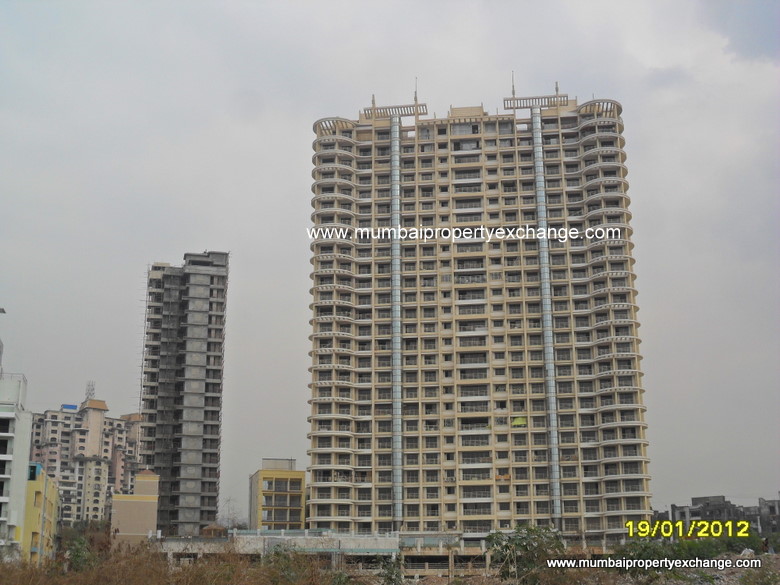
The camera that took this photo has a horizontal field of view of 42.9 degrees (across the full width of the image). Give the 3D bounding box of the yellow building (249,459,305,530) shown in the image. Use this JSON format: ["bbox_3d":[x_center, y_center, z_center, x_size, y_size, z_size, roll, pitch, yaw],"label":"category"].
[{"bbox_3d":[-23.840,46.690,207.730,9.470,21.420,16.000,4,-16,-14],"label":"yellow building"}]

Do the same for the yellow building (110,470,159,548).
[{"bbox_3d":[-40.080,35.900,155.660,6.910,14.310,9.000,4,-16,-13],"label":"yellow building"}]

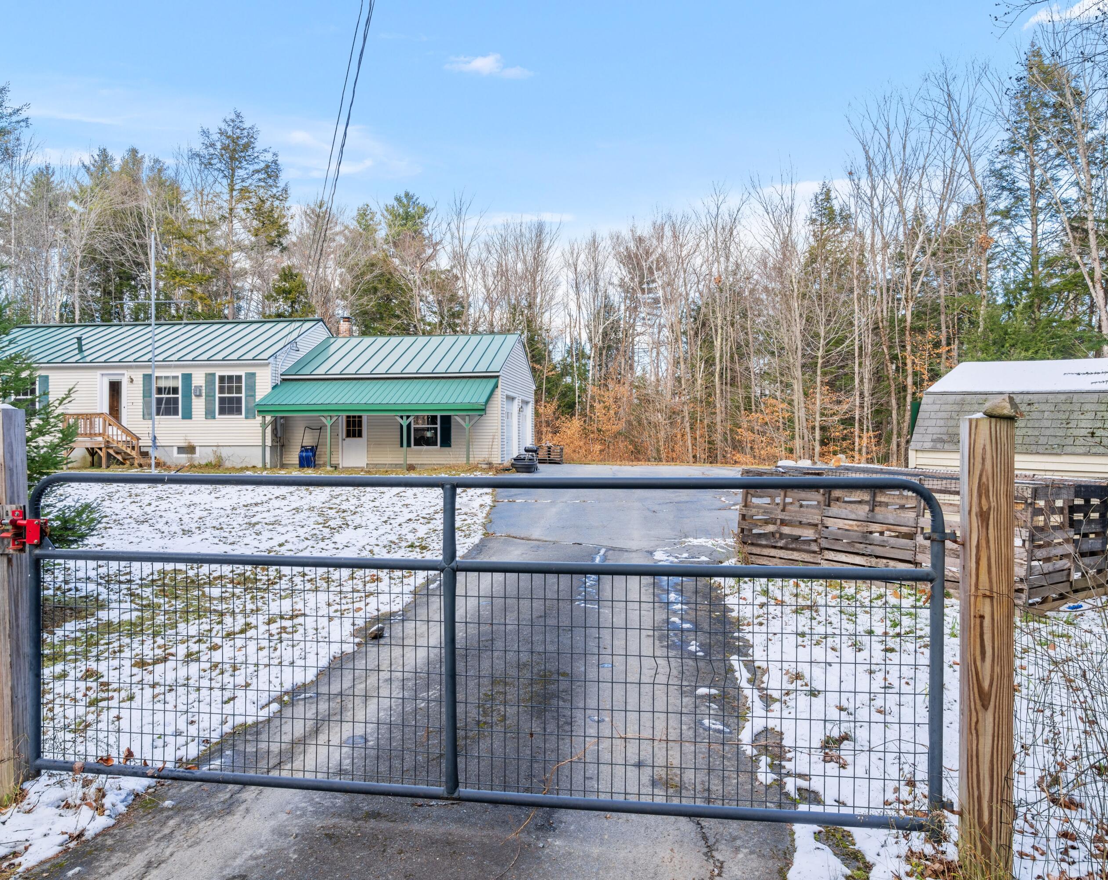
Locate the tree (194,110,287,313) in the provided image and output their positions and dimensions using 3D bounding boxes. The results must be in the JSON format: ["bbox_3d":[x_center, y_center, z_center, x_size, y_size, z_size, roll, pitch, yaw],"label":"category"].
[{"bbox_3d":[-17.800,-8.700,50.000,5.400,19.400,5.400,0,0,0],"label":"tree"}]

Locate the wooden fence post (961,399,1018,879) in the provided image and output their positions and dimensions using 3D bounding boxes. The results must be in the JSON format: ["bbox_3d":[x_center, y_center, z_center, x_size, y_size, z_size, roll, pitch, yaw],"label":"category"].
[{"bbox_3d":[1.445,0.710,2.940,0.140,1.560,0.140,0,0,14],"label":"wooden fence post"}]

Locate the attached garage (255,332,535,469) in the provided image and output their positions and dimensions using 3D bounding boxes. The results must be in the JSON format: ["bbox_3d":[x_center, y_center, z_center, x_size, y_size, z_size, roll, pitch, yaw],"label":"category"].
[{"bbox_3d":[-4.950,-1.480,30.800,7.550,4.600,8.900,0,0,8],"label":"attached garage"}]

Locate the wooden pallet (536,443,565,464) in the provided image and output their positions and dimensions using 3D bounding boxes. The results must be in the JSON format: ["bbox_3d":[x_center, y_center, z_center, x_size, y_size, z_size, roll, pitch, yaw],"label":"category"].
[{"bbox_3d":[-0.170,0.550,33.900,1.100,0.740,1.150,0,0,8],"label":"wooden pallet"}]

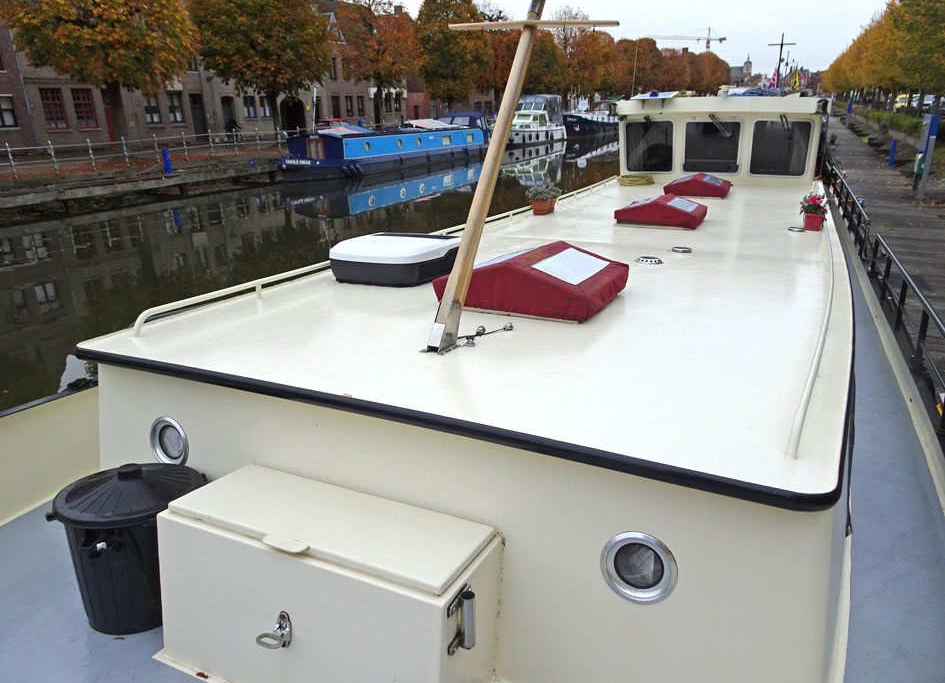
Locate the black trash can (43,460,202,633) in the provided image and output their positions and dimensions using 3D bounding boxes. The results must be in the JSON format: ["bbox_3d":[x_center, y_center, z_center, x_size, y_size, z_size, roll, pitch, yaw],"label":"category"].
[{"bbox_3d":[-1.187,0.684,2.325,0.510,0.536,0.475,2,16,-1],"label":"black trash can"}]

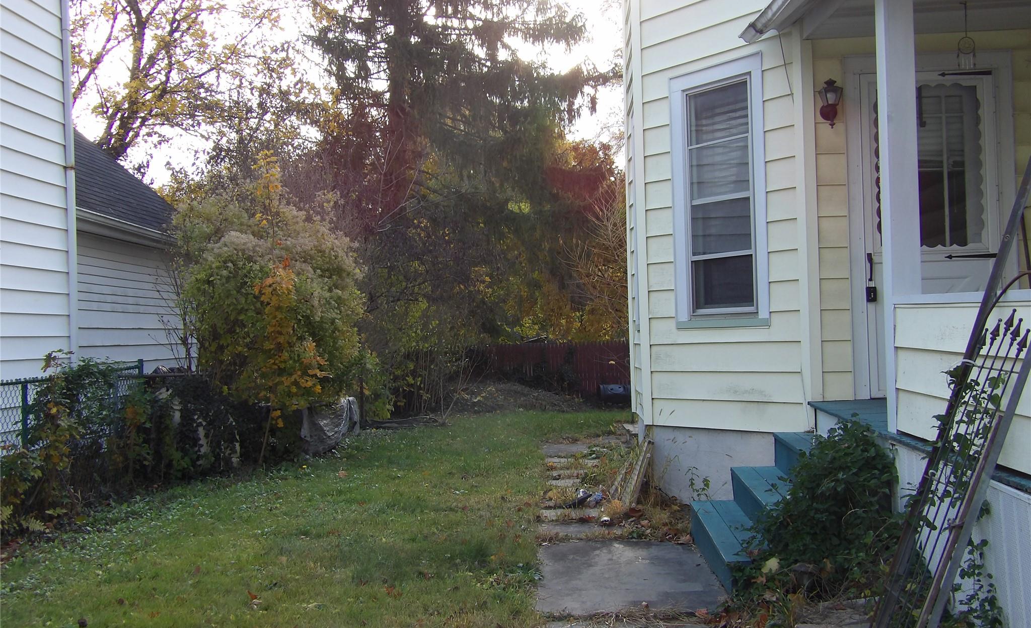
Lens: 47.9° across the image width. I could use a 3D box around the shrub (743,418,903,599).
[{"bbox_3d":[1.506,0.947,5.700,0.710,0.820,0.720,-2,-1,0],"label":"shrub"}]

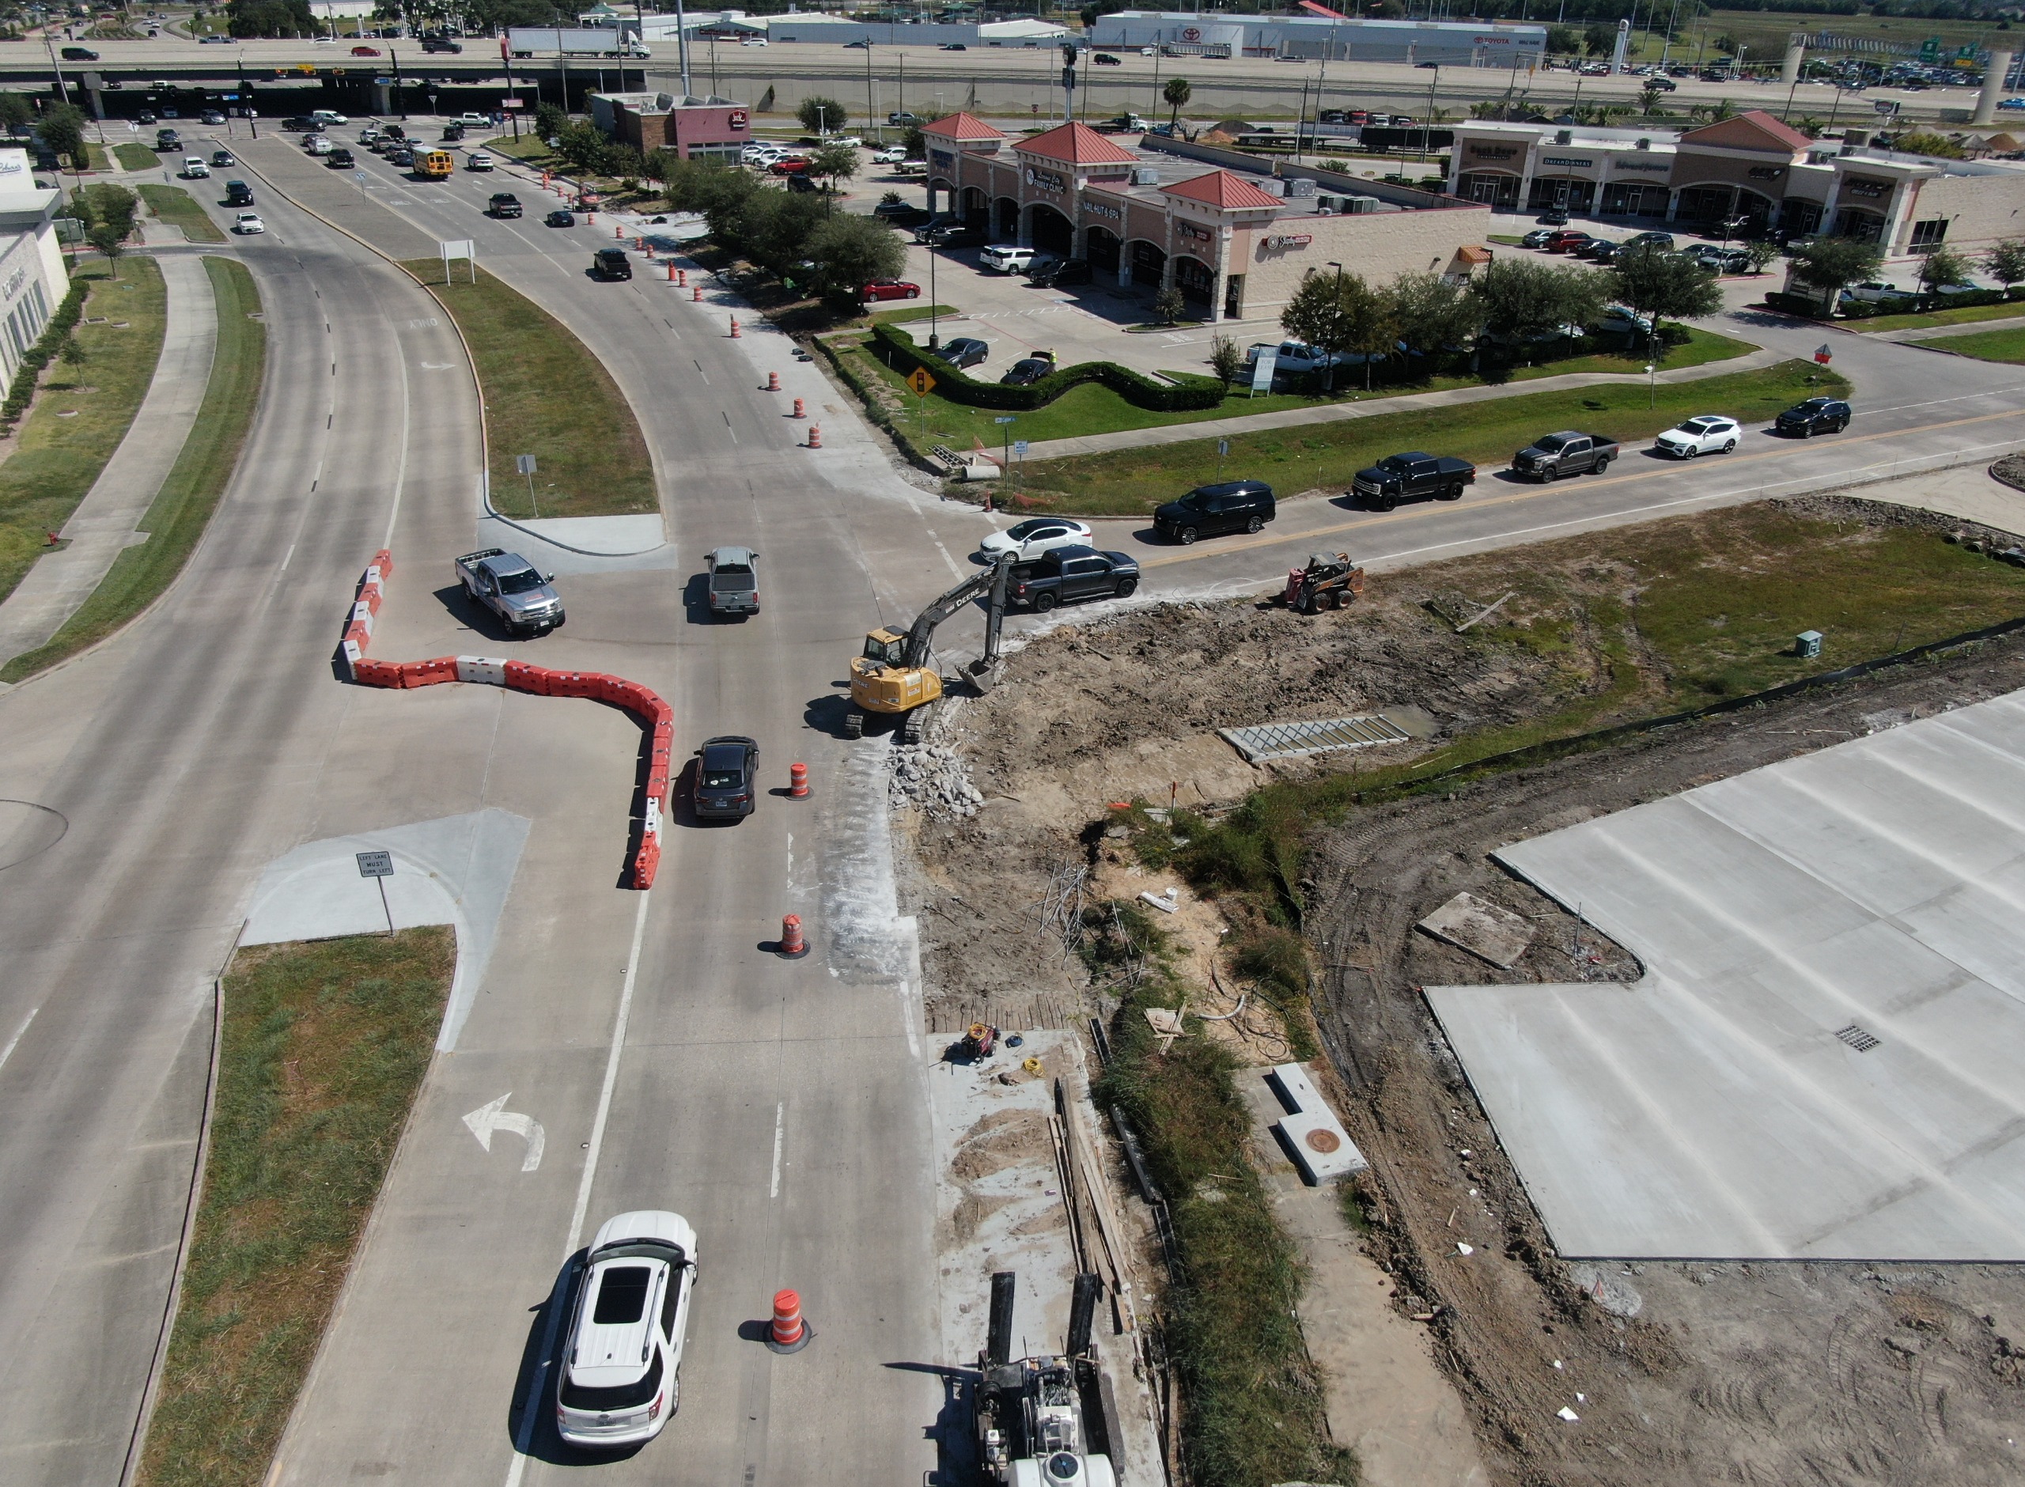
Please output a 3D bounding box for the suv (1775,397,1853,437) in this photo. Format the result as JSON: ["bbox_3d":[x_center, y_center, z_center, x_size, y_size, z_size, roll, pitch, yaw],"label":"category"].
[{"bbox_3d":[46.350,-18.841,81.159,4.630,1.700,1.860,-13,32,-24],"label":"suv"}]

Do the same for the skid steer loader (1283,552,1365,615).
[{"bbox_3d":[12.732,-6.674,58.021,3.200,2.000,1.800,-12,32,-22],"label":"skid steer loader"}]

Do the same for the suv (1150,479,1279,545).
[{"bbox_3d":[9.365,-10.696,64.666,5.750,1.930,2.060,-13,32,-24],"label":"suv"}]

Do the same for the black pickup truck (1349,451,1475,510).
[{"bbox_3d":[20.196,-13.274,70.491,6.350,2.080,2.120,-13,33,-22],"label":"black pickup truck"}]

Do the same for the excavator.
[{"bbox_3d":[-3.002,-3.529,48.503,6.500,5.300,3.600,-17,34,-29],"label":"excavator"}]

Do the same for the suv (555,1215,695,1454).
[{"bbox_3d":[-7.203,10.705,26.636,2.000,1.780,4.970,-1,29,-5],"label":"suv"}]

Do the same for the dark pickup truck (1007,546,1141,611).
[{"bbox_3d":[2.559,-7.134,59.492,5.820,1.950,2.070,-13,32,-22],"label":"dark pickup truck"}]

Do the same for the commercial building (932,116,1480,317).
[{"bbox_3d":[14.346,-50.061,126.039,25.600,11.000,53.200,-13,32,-23],"label":"commercial building"}]

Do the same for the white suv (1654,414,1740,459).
[{"bbox_3d":[37.833,-16.922,77.377,4.800,1.680,1.950,-13,32,-22],"label":"white suv"}]

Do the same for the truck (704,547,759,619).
[{"bbox_3d":[-11.825,-7.080,59.522,2.050,1.920,5.950,-5,30,-9],"label":"truck"}]

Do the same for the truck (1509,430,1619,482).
[{"bbox_3d":[29.216,-15.233,74.121,5.880,1.970,2.070,-13,33,-22],"label":"truck"}]

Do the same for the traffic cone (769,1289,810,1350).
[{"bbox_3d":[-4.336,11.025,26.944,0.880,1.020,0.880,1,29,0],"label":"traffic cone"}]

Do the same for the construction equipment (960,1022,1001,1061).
[{"bbox_3d":[-0.754,7.501,35.511,0.740,0.660,0.780,8,31,14],"label":"construction equipment"}]

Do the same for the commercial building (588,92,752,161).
[{"bbox_3d":[-42.622,-76.501,175.396,13.300,6.800,21.000,-16,34,-26],"label":"commercial building"}]

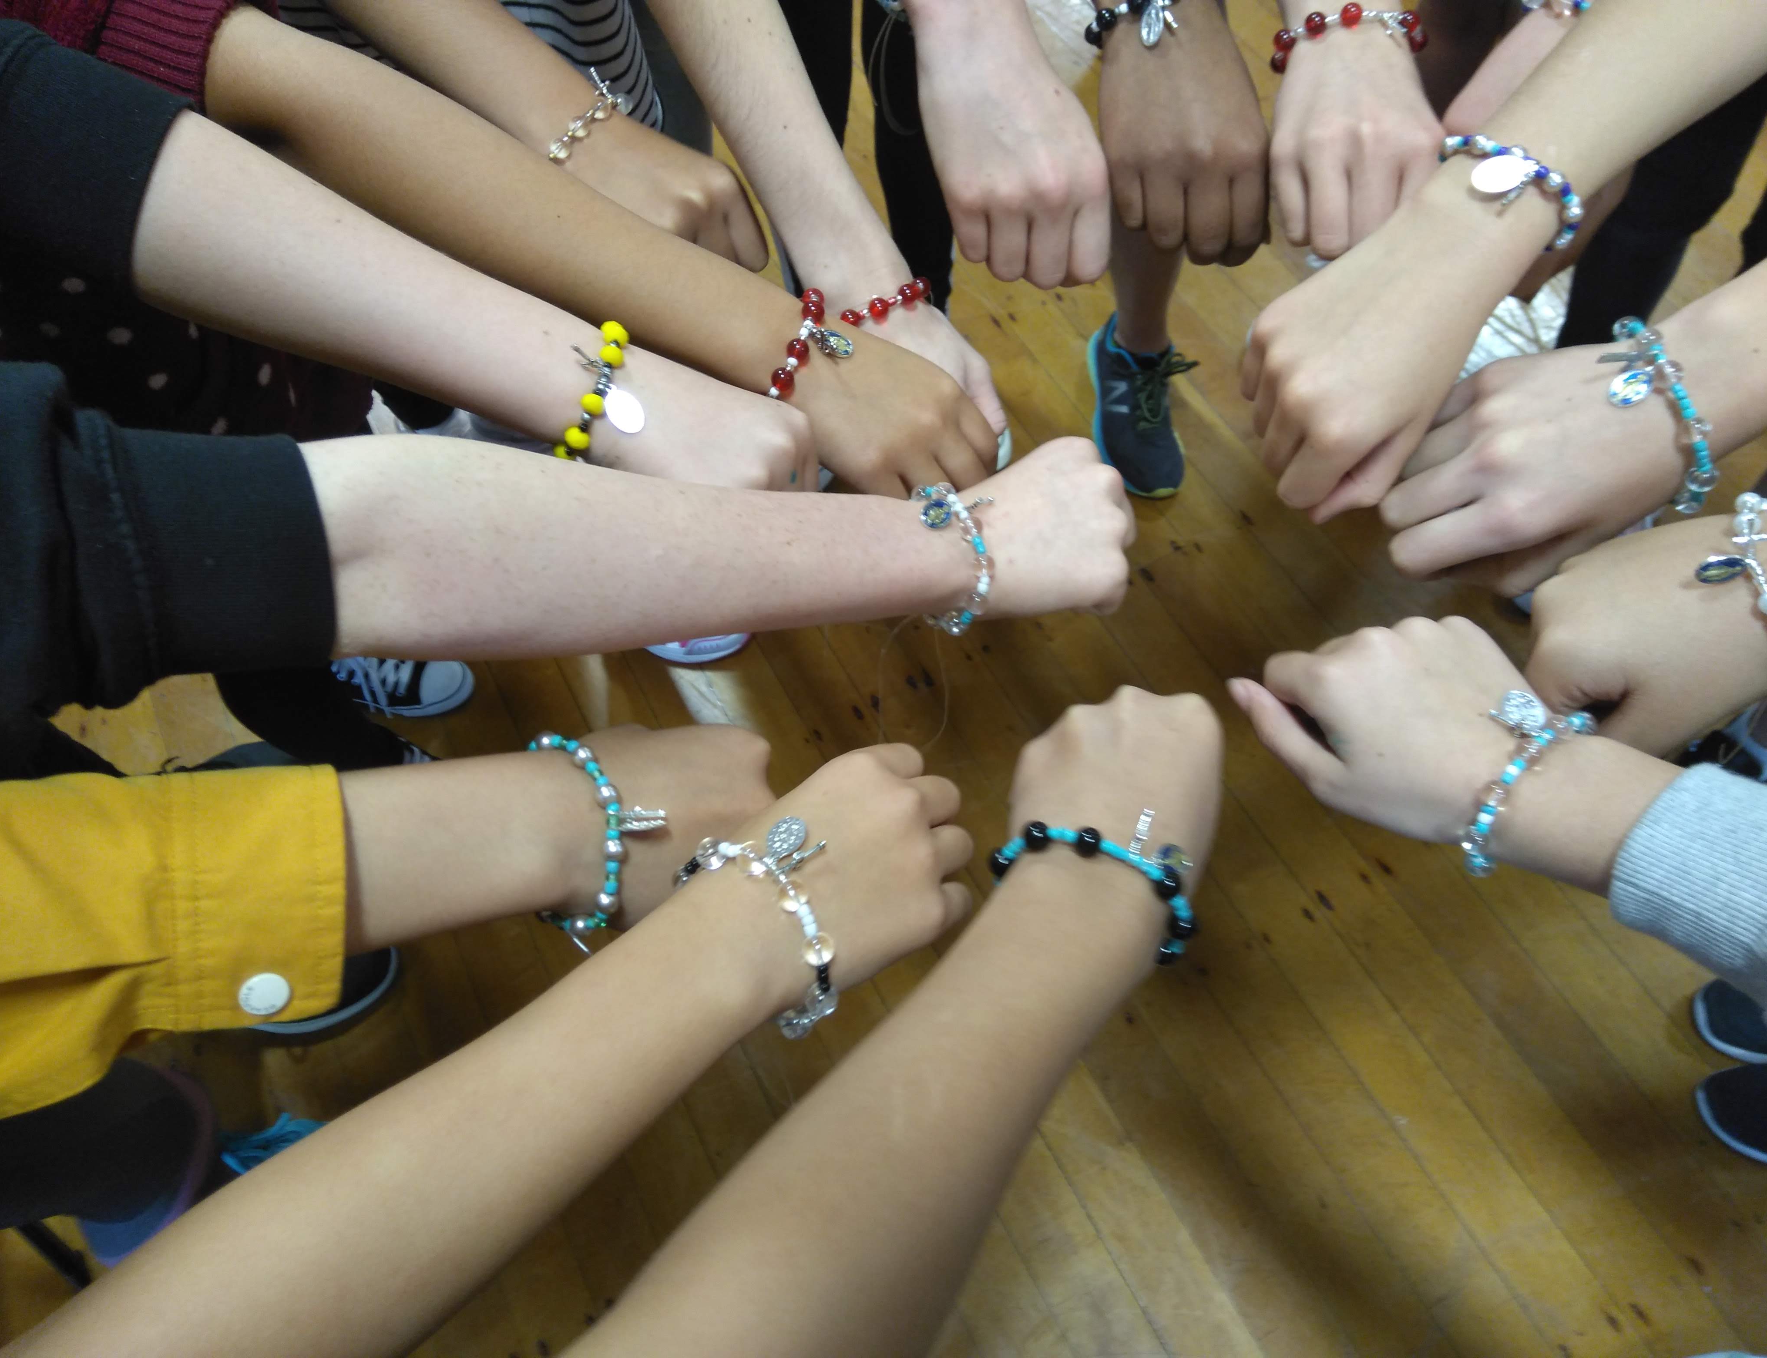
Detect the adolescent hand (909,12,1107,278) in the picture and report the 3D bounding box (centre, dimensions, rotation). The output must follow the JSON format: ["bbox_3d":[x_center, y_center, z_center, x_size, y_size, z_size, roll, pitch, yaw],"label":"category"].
[{"bbox_3d":[0.066,-0.265,0.550,0.074,0.053,0.120,-21,87,-5],"label":"adolescent hand"}]

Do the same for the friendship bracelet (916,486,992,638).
[{"bbox_3d":[0.028,-0.051,0.475,0.019,0.055,0.065,-6,96,-24],"label":"friendship bracelet"}]

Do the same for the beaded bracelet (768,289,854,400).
[{"bbox_3d":[-0.038,-0.143,0.475,0.020,0.050,0.058,27,70,-7],"label":"beaded bracelet"}]

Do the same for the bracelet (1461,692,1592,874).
[{"bbox_3d":[0.239,0.043,0.405,0.020,0.056,0.068,42,106,42],"label":"bracelet"}]

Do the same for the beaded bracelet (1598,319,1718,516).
[{"bbox_3d":[0.275,-0.093,0.390,0.020,0.056,0.068,-21,89,11],"label":"beaded bracelet"}]

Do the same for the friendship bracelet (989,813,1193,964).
[{"bbox_3d":[0.069,0.071,0.362,0.065,0.060,0.020,22,43,11],"label":"friendship bracelet"}]

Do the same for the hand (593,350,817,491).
[{"bbox_3d":[-0.081,-0.102,0.490,0.100,0.050,0.074,17,65,-12],"label":"hand"}]

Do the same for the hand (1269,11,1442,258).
[{"bbox_3d":[0.208,-0.240,0.485,0.080,0.060,0.090,4,72,4],"label":"hand"}]

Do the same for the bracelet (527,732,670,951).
[{"bbox_3d":[-0.110,0.054,0.385,0.022,0.062,0.068,0,57,-47],"label":"bracelet"}]

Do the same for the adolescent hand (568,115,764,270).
[{"bbox_3d":[-0.113,-0.240,0.570,0.100,0.050,0.073,27,68,-7],"label":"adolescent hand"}]

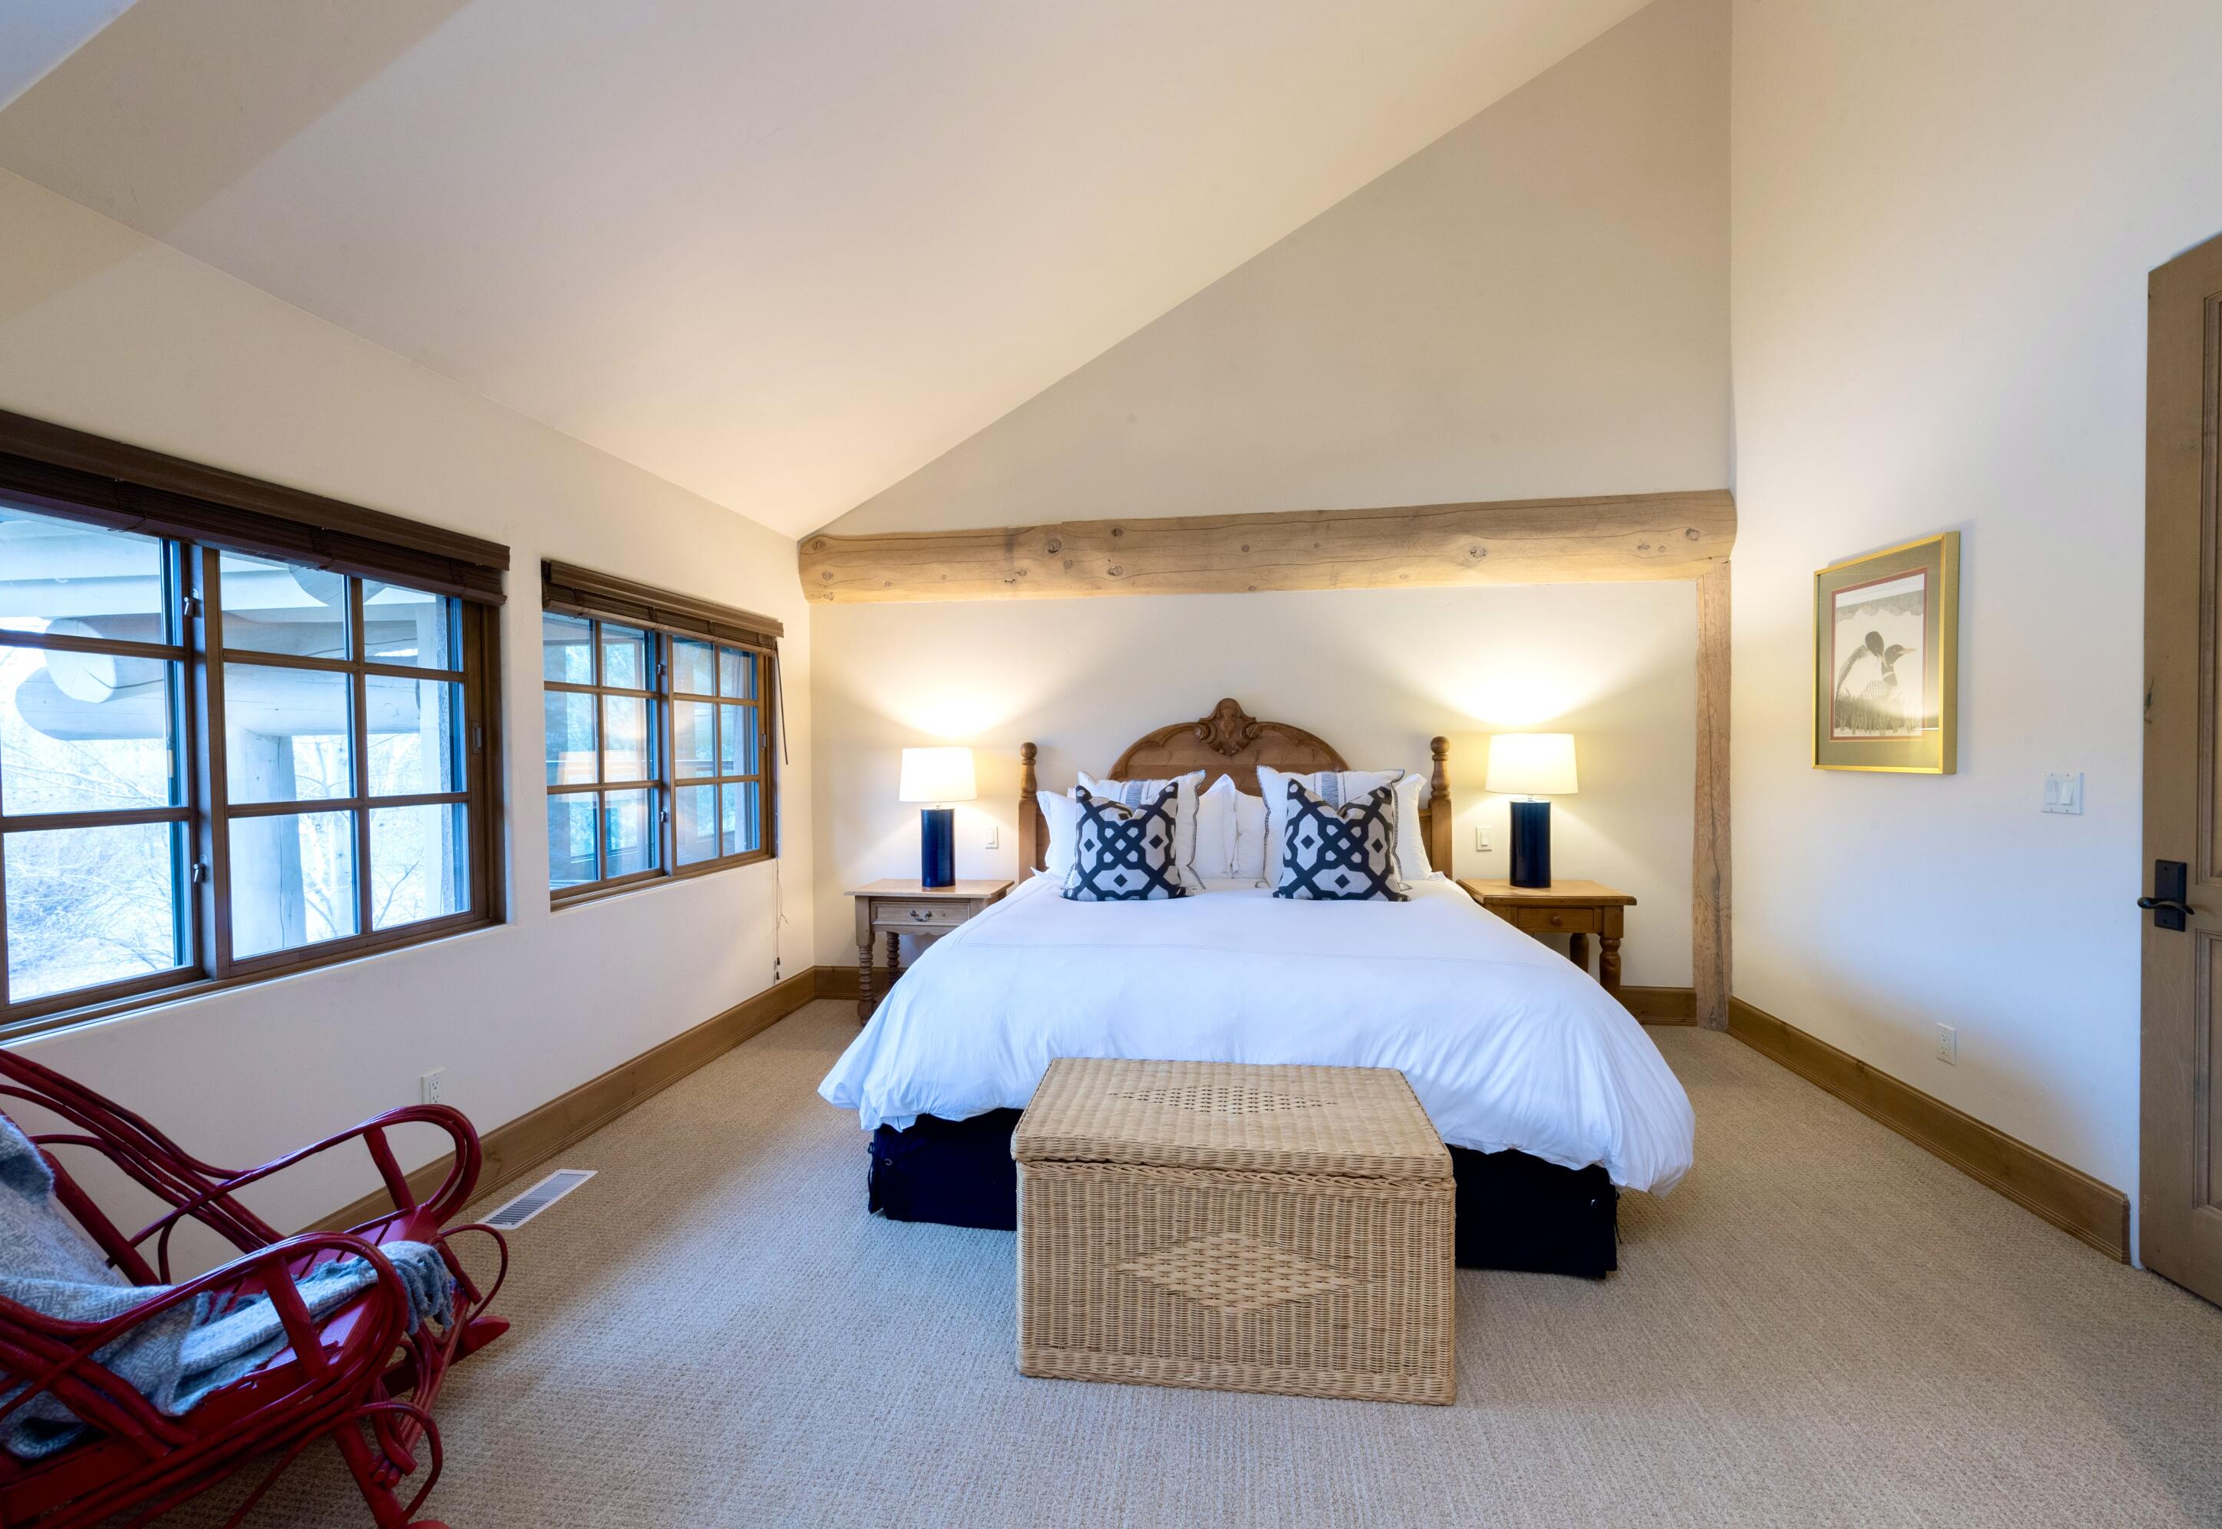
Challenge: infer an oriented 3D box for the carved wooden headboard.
[{"bbox_3d":[0.583,0.468,4.422,2.110,1.570,0.110,0,1,8],"label":"carved wooden headboard"}]

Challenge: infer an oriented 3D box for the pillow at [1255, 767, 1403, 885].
[{"bbox_3d":[0.974,0.292,3.925,0.660,0.570,0.180,0,-19,8],"label":"pillow"}]

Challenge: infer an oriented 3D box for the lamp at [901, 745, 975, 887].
[{"bbox_3d":[-0.870,0.266,4.487,0.380,0.693,0.380,0,1,8],"label":"lamp"}]

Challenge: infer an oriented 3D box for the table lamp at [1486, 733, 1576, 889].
[{"bbox_3d":[1.918,0.209,4.061,0.380,0.692,0.380,0,1,8],"label":"table lamp"}]

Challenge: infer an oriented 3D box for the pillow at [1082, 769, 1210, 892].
[{"bbox_3d":[0.140,0.273,3.987,0.560,0.530,0.190,0,-13,8],"label":"pillow"}]

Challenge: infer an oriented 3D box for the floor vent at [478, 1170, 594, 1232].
[{"bbox_3d":[-1.726,1.304,2.698,0.135,0.013,0.337,0,1,8],"label":"floor vent"}]

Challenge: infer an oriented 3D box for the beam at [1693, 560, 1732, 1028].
[{"bbox_3d":[2.779,0.167,4.129,0.155,2.135,0.130,0,1,8],"label":"beam"}]

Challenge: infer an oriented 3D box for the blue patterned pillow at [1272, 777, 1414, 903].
[{"bbox_3d":[0.958,0.322,3.726,0.530,0.500,0.170,0,-15,8],"label":"blue patterned pillow"}]

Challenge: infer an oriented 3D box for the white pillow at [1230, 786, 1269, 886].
[{"bbox_3d":[1.001,0.289,4.135,0.880,0.500,0.200,0,-11,8],"label":"white pillow"}]

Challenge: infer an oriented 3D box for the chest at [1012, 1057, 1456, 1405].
[{"bbox_3d":[0.273,1.042,2.077,0.905,0.520,0.470,0,1,8],"label":"chest"}]

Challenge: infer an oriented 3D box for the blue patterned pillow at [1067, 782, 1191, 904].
[{"bbox_3d":[0.074,0.341,3.858,0.530,0.500,0.170,0,-15,8],"label":"blue patterned pillow"}]

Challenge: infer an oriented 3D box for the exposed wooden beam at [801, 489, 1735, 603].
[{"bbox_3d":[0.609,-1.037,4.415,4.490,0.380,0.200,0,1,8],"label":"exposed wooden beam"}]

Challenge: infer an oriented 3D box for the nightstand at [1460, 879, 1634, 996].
[{"bbox_3d":[1.945,0.902,4.025,0.630,0.687,0.490,0,1,8],"label":"nightstand"}]

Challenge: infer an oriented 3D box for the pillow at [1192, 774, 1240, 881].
[{"bbox_3d":[0.125,0.327,4.275,0.900,0.500,0.190,0,-16,8],"label":"pillow"}]

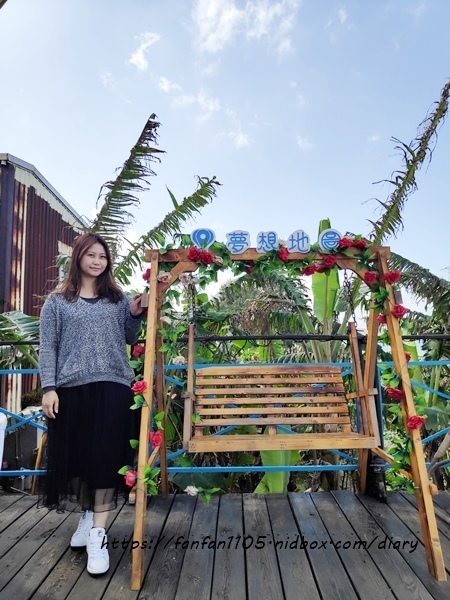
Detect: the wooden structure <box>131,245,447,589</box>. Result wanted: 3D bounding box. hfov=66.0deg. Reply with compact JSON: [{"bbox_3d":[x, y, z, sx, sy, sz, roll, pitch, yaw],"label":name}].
[{"bbox_3d":[0.265,0.488,1.996,1.390,1.560,0.880,-1,-5,-1],"label":"wooden structure"}]

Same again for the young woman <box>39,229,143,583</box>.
[{"bbox_3d":[-0.710,0.449,1.856,0.560,1.640,0.430,0,-6,-13],"label":"young woman"}]

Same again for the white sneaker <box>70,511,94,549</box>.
[{"bbox_3d":[-0.721,1.218,1.878,0.097,0.115,0.250,-2,-6,13],"label":"white sneaker"}]

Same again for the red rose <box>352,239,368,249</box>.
[{"bbox_3d":[0.781,-0.324,1.999,0.080,0.055,0.075,-1,-5,-1],"label":"red rose"}]

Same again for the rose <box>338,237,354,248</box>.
[{"bbox_3d":[0.702,-0.332,2.002,0.080,0.060,0.075,-1,-5,-1],"label":"rose"}]

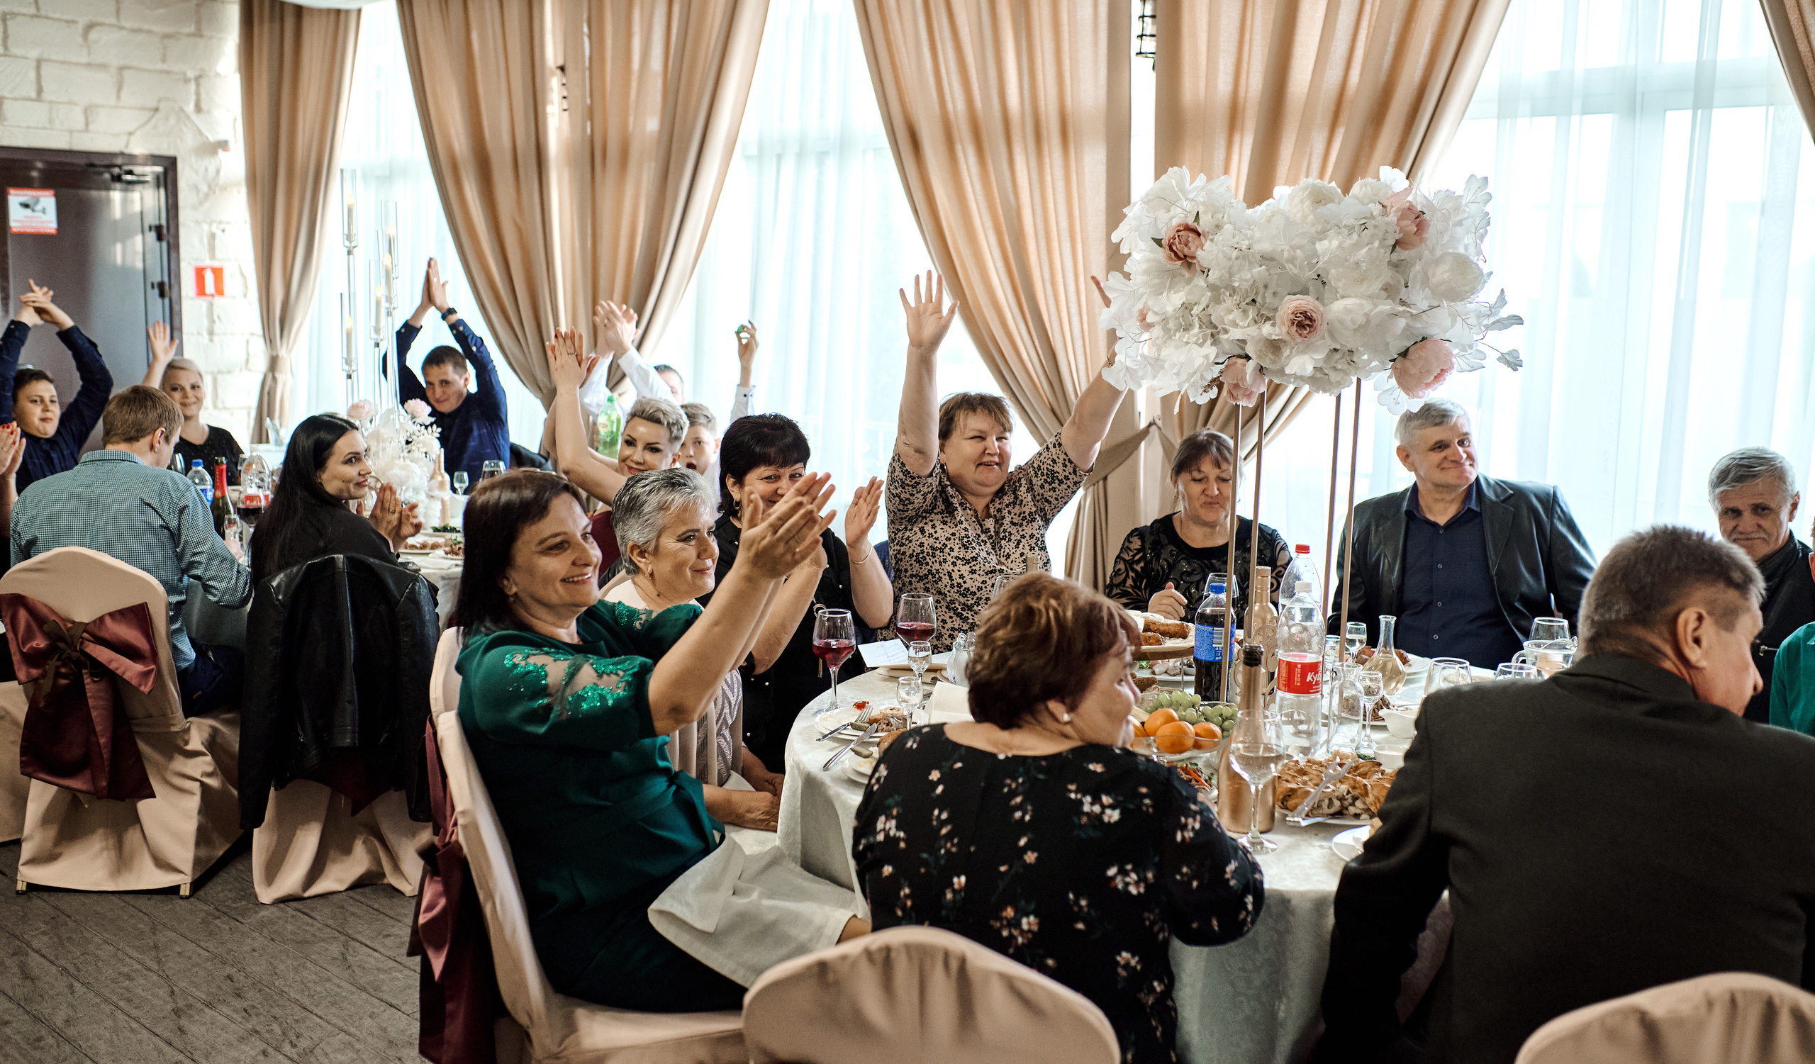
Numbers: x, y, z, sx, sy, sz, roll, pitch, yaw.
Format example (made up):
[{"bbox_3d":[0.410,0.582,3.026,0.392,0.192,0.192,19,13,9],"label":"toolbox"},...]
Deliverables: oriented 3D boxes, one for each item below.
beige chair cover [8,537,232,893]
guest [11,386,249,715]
[{"bbox_3d":[-2.112,0.470,4.822,0.460,0.920,0.540,1,9,2],"label":"beige chair cover"},{"bbox_3d":[-2.091,0.247,4.924,0.600,1.320,0.750,1,8,8],"label":"guest"}]

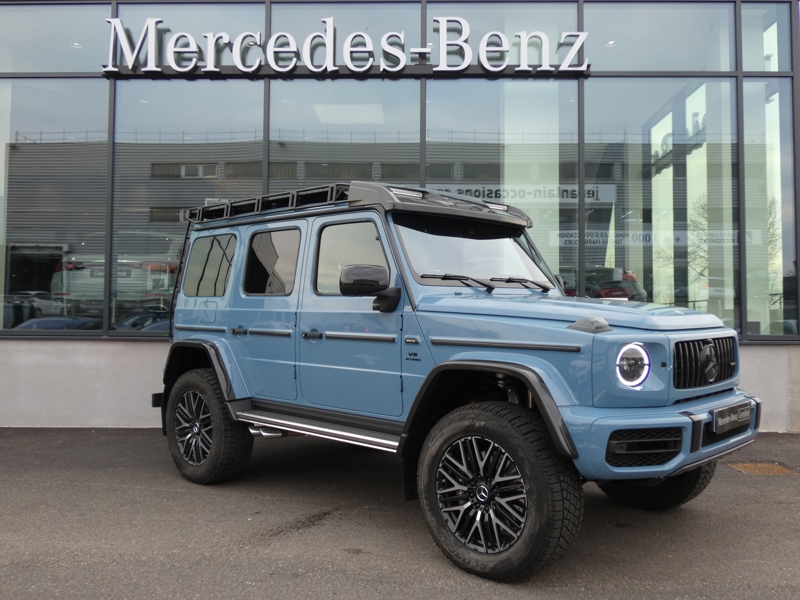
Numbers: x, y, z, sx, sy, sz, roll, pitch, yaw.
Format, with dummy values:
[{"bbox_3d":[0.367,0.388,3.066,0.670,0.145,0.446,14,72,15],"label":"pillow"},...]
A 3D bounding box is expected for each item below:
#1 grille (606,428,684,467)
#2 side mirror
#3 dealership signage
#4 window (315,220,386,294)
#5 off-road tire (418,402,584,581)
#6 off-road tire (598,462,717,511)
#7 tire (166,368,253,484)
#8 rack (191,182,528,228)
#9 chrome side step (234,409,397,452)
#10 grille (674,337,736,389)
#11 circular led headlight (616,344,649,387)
[{"bbox_3d":[1.171,0.716,3.455,0.430,0.185,0.080,0,0,-24],"label":"grille"},{"bbox_3d":[-0.214,-0.119,4.442,0.170,0.190,0.270,0,-1,44],"label":"side mirror"},{"bbox_3d":[-0.632,-2.971,8.380,5.673,0.690,0.140,0,-1,1],"label":"dealership signage"},{"bbox_3d":[-0.326,-0.274,4.809,0.740,0.470,0.050,0,-1,44],"label":"window"},{"bbox_3d":[0.519,1.023,3.859,0.916,0.910,0.350,0,-1,44],"label":"off-road tire"},{"bbox_3d":[1.764,1.037,5.146,0.916,0.910,0.350,0,-1,44],"label":"off-road tire"},{"bbox_3d":[-1.558,1.029,5.868,0.916,0.910,0.350,0,-1,44],"label":"tire"},{"bbox_3d":[-0.433,-0.690,6.044,2.660,0.245,1.560,0,-1,44],"label":"rack"},{"bbox_3d":[-0.572,0.881,4.867,1.710,0.075,0.190,0,-1,44],"label":"chrome side step"},{"bbox_3d":[1.687,0.342,3.982,0.090,0.240,0.880,0,-1,44],"label":"grille"},{"bbox_3d":[1.153,0.324,3.584,0.222,0.222,0.090,0,0,-33],"label":"circular led headlight"}]

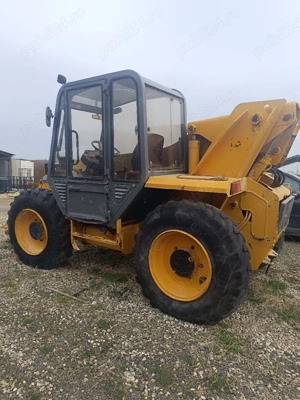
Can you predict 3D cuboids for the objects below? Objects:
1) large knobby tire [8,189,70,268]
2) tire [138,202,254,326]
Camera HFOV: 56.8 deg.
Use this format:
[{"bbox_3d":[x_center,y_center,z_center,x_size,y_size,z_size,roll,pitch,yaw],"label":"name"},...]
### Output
[{"bbox_3d":[-1.631,0.450,4.169,1.214,1.214,0.404,3,7,28],"label":"large knobby tire"},{"bbox_3d":[0.370,0.595,2.744,1.214,1.214,0.404,4,7,35],"label":"tire"}]

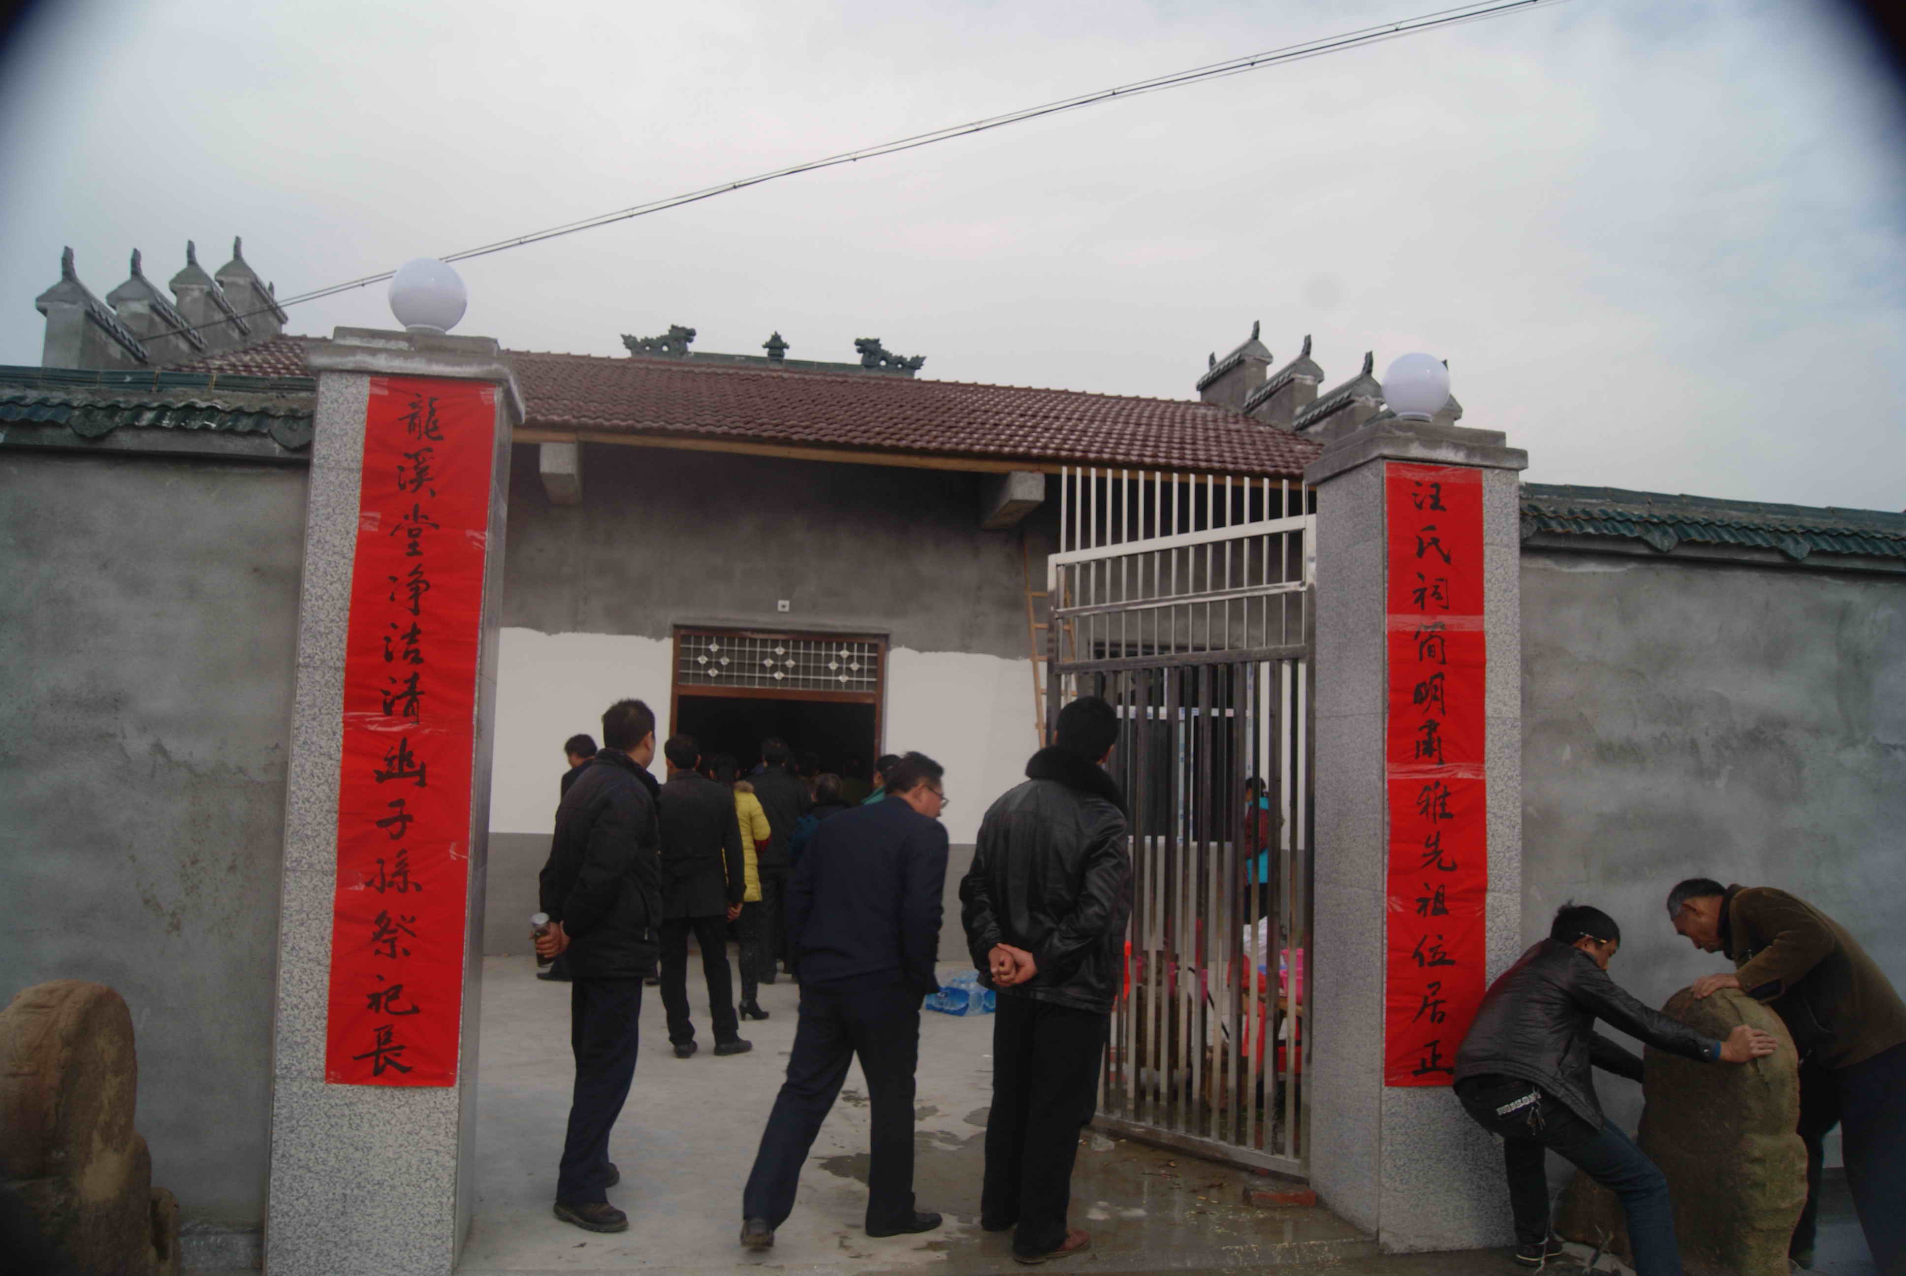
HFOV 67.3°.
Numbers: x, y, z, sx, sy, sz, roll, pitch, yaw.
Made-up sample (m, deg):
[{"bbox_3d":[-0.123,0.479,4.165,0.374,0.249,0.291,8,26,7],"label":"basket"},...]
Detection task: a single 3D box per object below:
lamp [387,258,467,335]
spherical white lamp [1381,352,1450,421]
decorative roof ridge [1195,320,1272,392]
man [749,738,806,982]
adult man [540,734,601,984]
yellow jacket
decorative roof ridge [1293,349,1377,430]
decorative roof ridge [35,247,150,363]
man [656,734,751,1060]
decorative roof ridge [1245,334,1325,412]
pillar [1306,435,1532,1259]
[{"bbox_3d":[-1.666,-1.083,4.538,0.250,0.245,0.250,2,-5,-10],"label":"lamp"},{"bbox_3d":[1.688,-0.914,5.217,0.250,0.245,0.250,2,-5,-10],"label":"spherical white lamp"},{"bbox_3d":[2.856,-2.808,14.482,0.340,0.440,1.200,2,-5,-10],"label":"decorative roof ridge"},{"bbox_3d":[-1.194,1.535,9.957,0.500,1.650,0.340,2,-5,-7],"label":"man"},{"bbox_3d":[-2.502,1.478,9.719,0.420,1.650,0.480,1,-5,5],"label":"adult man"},{"bbox_3d":[-1.326,1.207,8.633,0.470,0.700,0.350,1,-5,5],"label":"yellow jacket"},{"bbox_3d":[3.298,-2.070,12.154,0.340,0.440,1.100,2,-5,-10],"label":"decorative roof ridge"},{"bbox_3d":[-5.575,-2.150,9.332,0.340,0.440,1.100,2,-5,-10],"label":"decorative roof ridge"},{"bbox_3d":[-1.287,1.320,7.467,0.500,1.630,0.360,2,-5,-3],"label":"man"},{"bbox_3d":[3.079,-2.437,13.278,0.340,0.440,1.100,2,-5,-10],"label":"decorative roof ridge"},{"bbox_3d":[1.620,0.651,5.062,0.560,2.770,0.580,2,-5,-10],"label":"pillar"}]

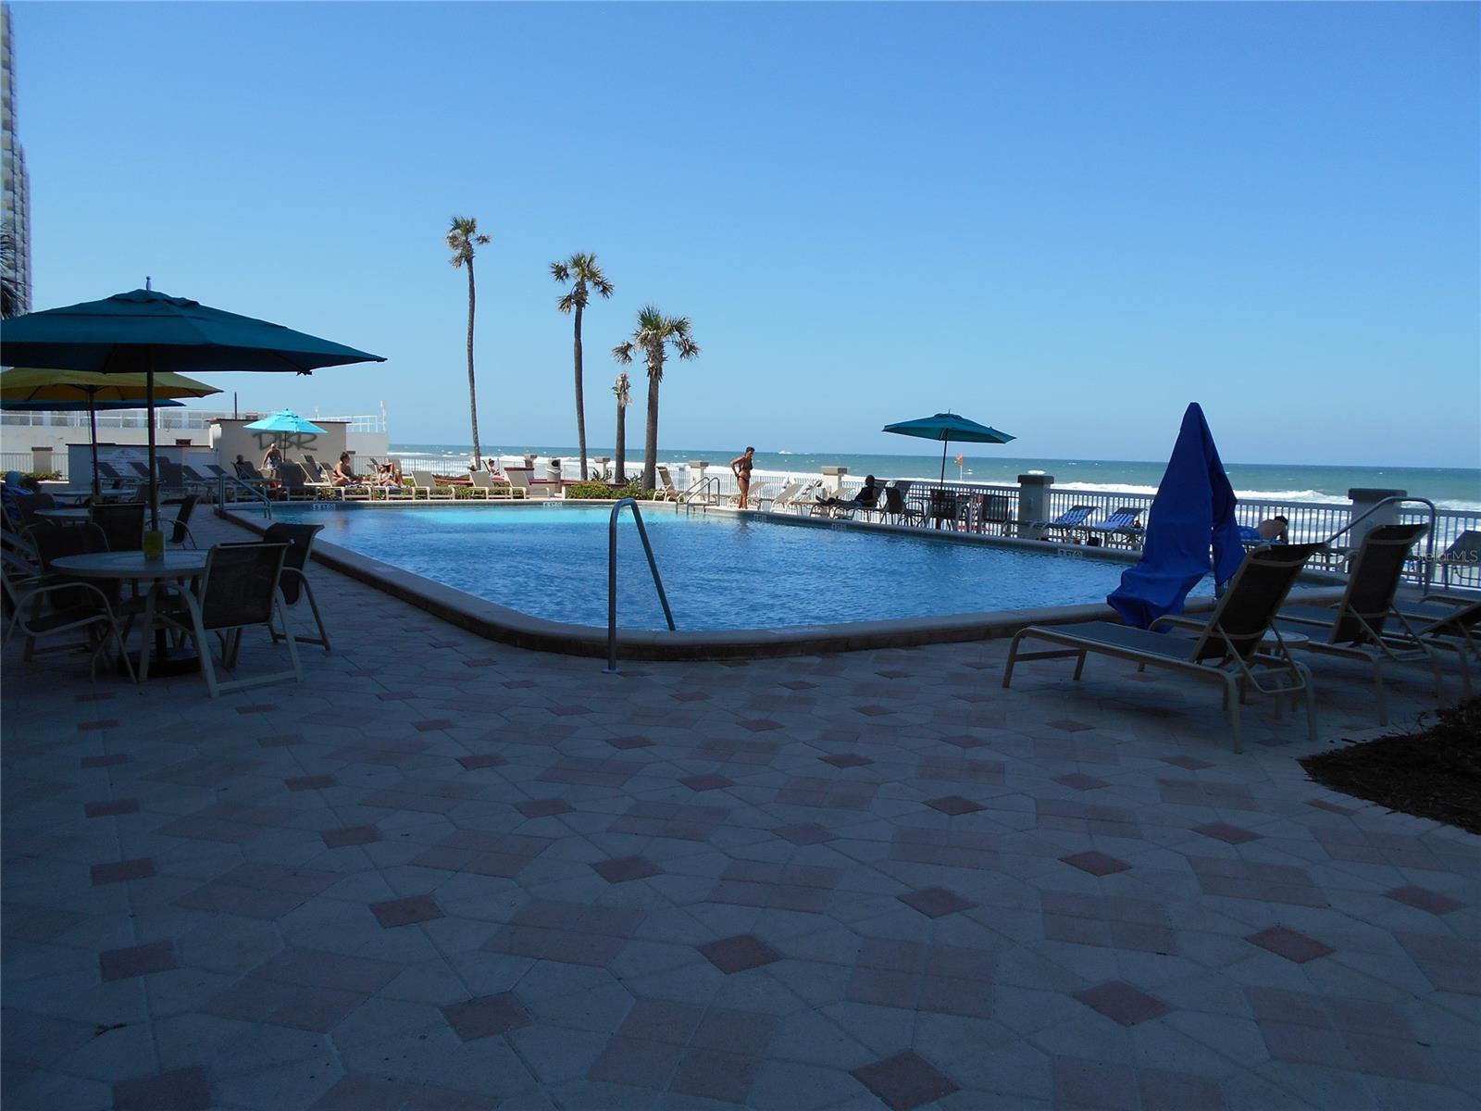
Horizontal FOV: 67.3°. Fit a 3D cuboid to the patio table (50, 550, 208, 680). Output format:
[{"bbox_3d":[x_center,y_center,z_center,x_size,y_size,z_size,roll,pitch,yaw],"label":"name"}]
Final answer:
[{"bbox_3d":[-3.900,0.403,7.508,1.260,0.730,1.260,-2,6,-28],"label":"patio table"}]

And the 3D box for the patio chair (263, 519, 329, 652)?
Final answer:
[{"bbox_3d":[-3.487,0.252,8.114,0.610,0.935,0.740,4,6,27],"label":"patio chair"}]

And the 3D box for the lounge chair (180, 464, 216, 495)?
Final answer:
[{"bbox_3d":[-15.241,-2.047,31.276,1.750,0.860,0.670,3,6,23],"label":"lounge chair"}]

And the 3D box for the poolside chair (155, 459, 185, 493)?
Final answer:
[{"bbox_3d":[-14.801,-1.874,28.981,0.670,0.960,1.550,-2,6,-30],"label":"poolside chair"}]

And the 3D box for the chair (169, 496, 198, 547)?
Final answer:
[{"bbox_3d":[-6.848,-0.252,13.449,0.700,0.960,0.630,-1,6,-26],"label":"chair"}]

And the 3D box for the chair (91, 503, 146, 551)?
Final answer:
[{"bbox_3d":[-6.696,-0.094,11.856,0.620,0.950,0.700,-4,7,-43],"label":"chair"}]

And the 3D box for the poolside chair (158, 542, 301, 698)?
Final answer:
[{"bbox_3d":[-3.324,0.352,7.138,0.760,0.925,0.620,4,6,30],"label":"poolside chair"}]

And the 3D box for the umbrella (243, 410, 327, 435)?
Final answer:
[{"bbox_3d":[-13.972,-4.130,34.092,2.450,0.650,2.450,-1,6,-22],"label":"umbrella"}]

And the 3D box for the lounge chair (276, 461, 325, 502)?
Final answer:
[{"bbox_3d":[-11.103,-1.781,27.973,0.690,0.950,1.850,-2,6,-28],"label":"lounge chair"}]

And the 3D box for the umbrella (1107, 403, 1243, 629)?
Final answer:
[{"bbox_3d":[4.090,-0.368,10.352,1.100,2.080,0.700,-2,6,-28],"label":"umbrella"}]

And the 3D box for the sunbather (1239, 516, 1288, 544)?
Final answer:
[{"bbox_3d":[7.783,-0.383,16.721,1.600,0.420,0.550,-2,6,-35],"label":"sunbather"}]

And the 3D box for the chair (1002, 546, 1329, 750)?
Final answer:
[{"bbox_3d":[2.540,0.414,6.849,0.670,1.110,1.850,-2,6,-28],"label":"chair"}]

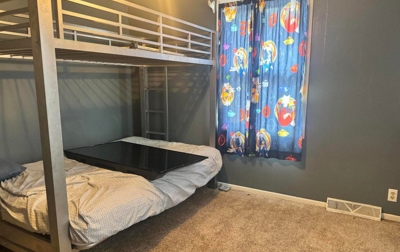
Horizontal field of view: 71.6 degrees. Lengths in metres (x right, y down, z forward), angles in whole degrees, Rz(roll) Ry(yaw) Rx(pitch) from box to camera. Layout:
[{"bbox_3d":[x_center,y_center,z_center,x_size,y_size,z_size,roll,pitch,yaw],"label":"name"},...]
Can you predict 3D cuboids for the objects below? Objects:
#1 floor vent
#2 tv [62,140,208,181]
[{"bbox_3d":[1.477,0.797,2.669,0.455,0.114,0.062,5,10,28],"label":"floor vent"},{"bbox_3d":[-0.626,0.317,2.728,1.230,0.080,0.725,7,8,32],"label":"tv"}]

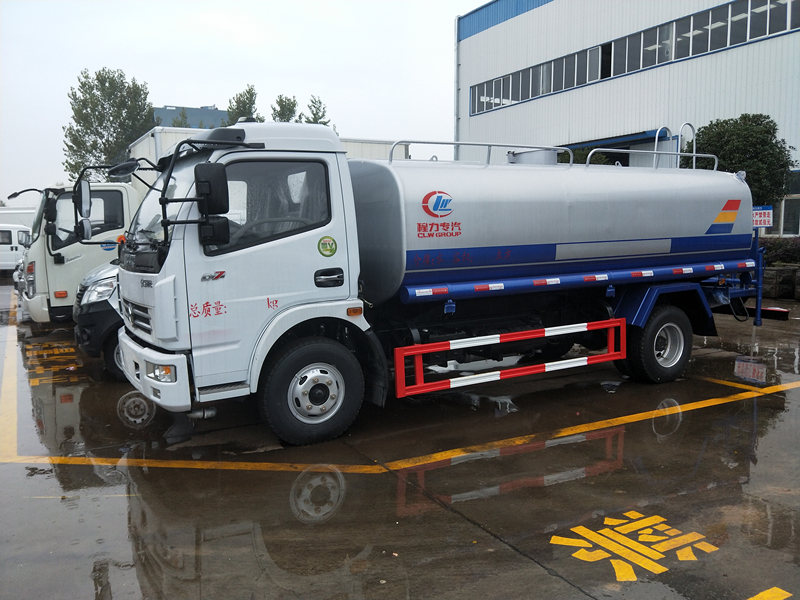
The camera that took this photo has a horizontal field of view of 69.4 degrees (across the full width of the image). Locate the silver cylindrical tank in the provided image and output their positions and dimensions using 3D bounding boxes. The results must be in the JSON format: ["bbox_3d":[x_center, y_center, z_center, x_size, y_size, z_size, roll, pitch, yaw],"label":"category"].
[{"bbox_3d":[1.511,-0.791,6.316,4.470,1.280,1.980,-5,8,-26],"label":"silver cylindrical tank"}]

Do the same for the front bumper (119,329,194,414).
[{"bbox_3d":[-2.053,0.487,4.718,0.420,0.460,1.900,-5,8,-26],"label":"front bumper"}]

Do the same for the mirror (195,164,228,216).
[{"bbox_3d":[-1.211,-0.717,3.714,0.210,0.325,0.090,0,7,9],"label":"mirror"}]

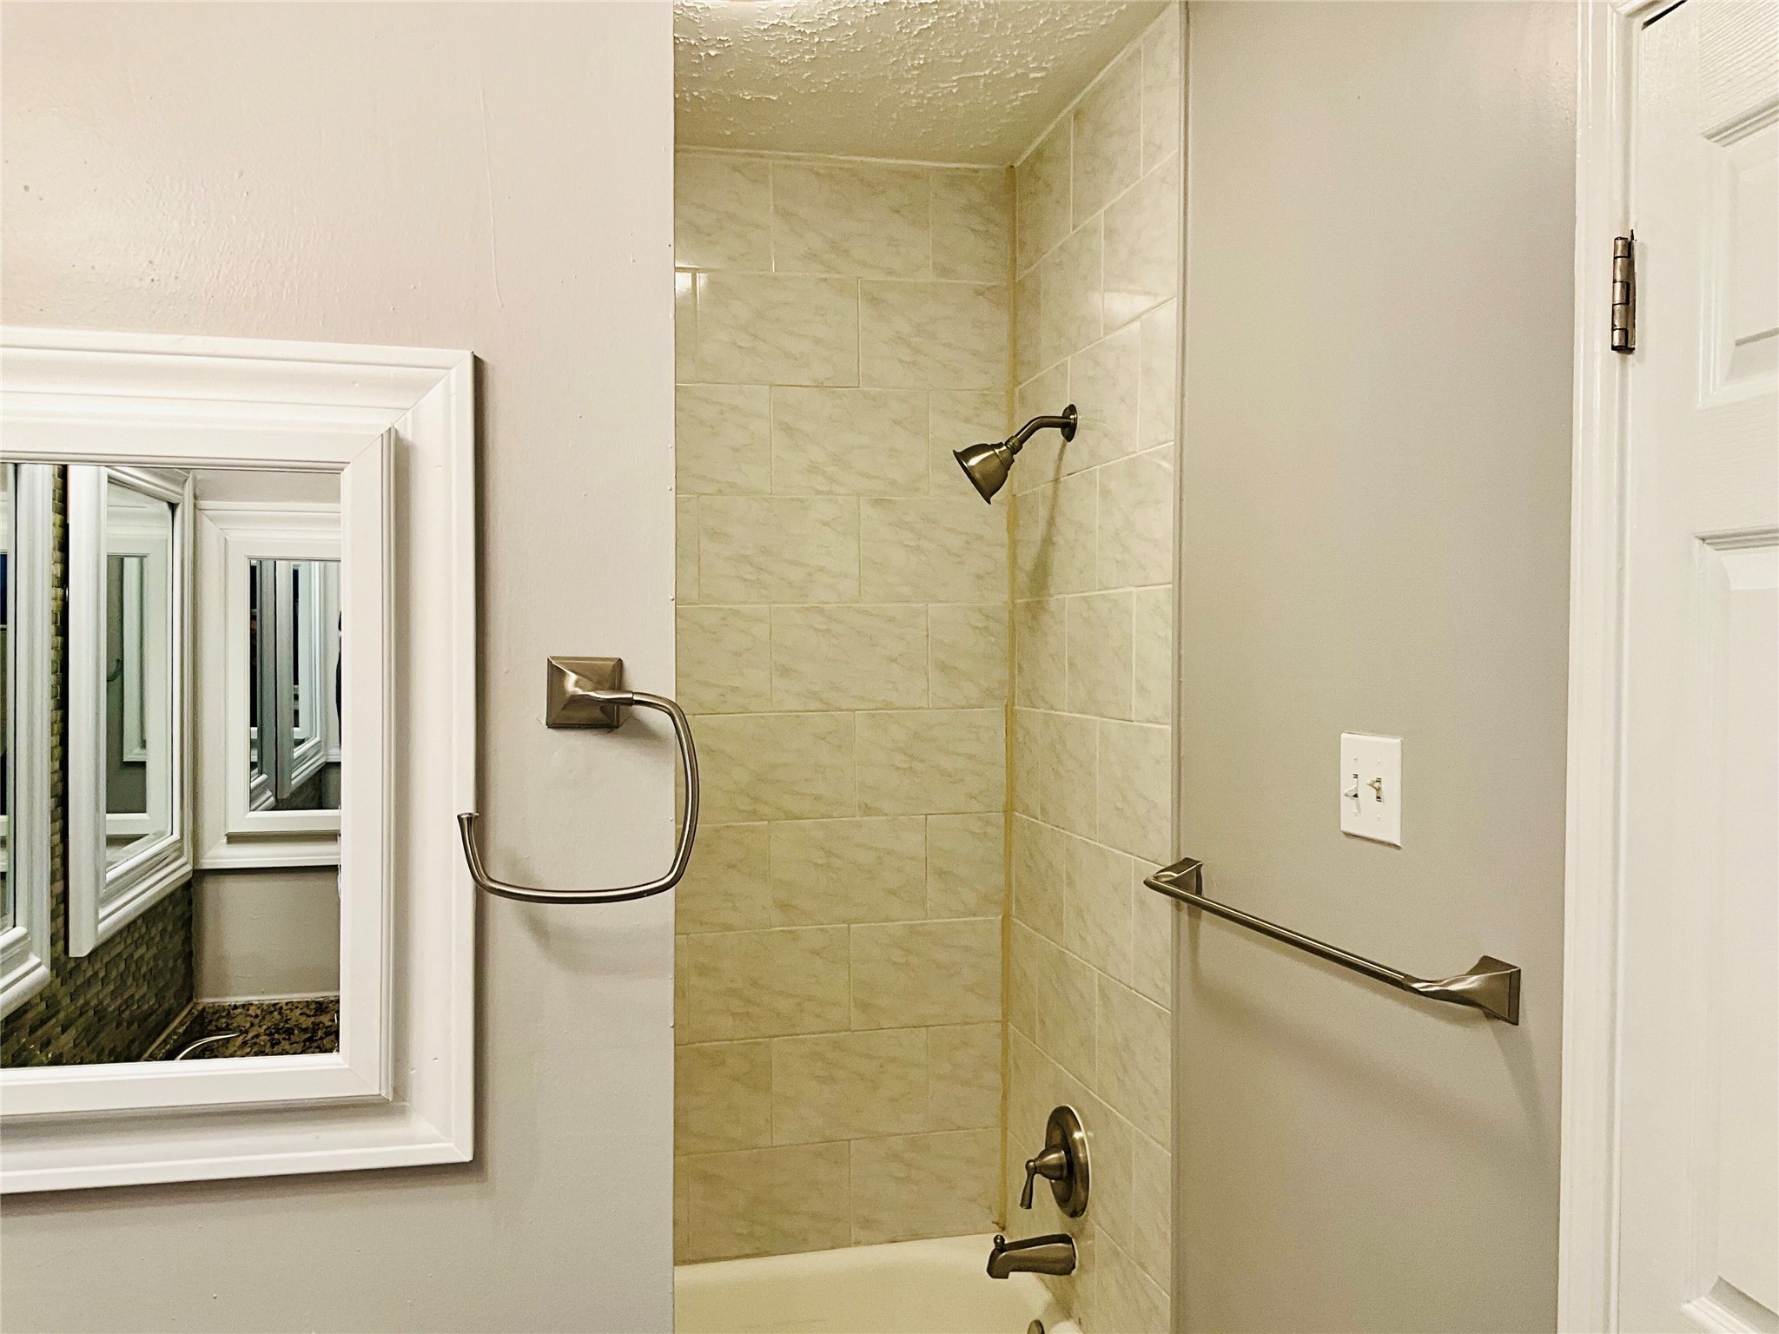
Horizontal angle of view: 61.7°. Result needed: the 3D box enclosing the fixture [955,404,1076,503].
[{"bbox_3d":[0.205,-0.363,2.520,0.207,0.177,0.107,0,1,-13],"label":"fixture"}]

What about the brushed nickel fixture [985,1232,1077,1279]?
[{"bbox_3d":[0.236,0.995,2.531,0.145,0.073,0.060,0,1,-13],"label":"brushed nickel fixture"}]

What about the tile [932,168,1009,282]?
[{"bbox_3d":[0.158,-0.846,2.870,0.156,0.209,0.010,0,1,-14],"label":"tile"}]

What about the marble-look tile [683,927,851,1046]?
[{"bbox_3d":[-0.224,0.593,2.790,0.306,0.202,0.010,0,1,-13],"label":"marble-look tile"}]

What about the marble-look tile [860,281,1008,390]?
[{"bbox_3d":[0.089,-0.633,2.856,0.298,0.205,0.010,0,1,-14],"label":"marble-look tile"}]

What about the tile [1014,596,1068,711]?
[{"bbox_3d":[0.277,-0.021,2.688,0.010,0.202,0.292,0,1,-13],"label":"tile"}]

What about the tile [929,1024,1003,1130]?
[{"bbox_3d":[0.145,0.795,2.878,0.144,0.200,0.010,0,1,-13],"label":"tile"}]

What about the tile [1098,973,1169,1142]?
[{"bbox_3d":[0.377,0.599,2.294,0.012,0.203,0.294,0,1,-13],"label":"tile"}]

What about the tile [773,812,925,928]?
[{"bbox_3d":[-0.076,0.388,2.821,0.303,0.202,0.010,0,1,-13],"label":"tile"}]

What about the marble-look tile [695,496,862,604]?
[{"bbox_3d":[-0.209,-0.220,2.780,0.299,0.200,0.010,0,1,-13],"label":"marble-look tile"}]

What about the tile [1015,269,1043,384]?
[{"bbox_3d":[0.265,-0.636,2.780,0.010,0.204,0.153,0,1,-13],"label":"tile"}]

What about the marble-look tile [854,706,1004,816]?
[{"bbox_3d":[0.079,0.183,2.853,0.297,0.202,0.010,0,1,-13],"label":"marble-look tile"}]

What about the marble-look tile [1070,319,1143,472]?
[{"bbox_3d":[0.345,-0.423,2.390,0.010,0.202,0.306,0,1,-13],"label":"marble-look tile"}]

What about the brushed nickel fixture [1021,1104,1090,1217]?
[{"bbox_3d":[0.269,0.849,2.546,0.095,0.170,0.168,0,1,-13],"label":"brushed nickel fixture"}]

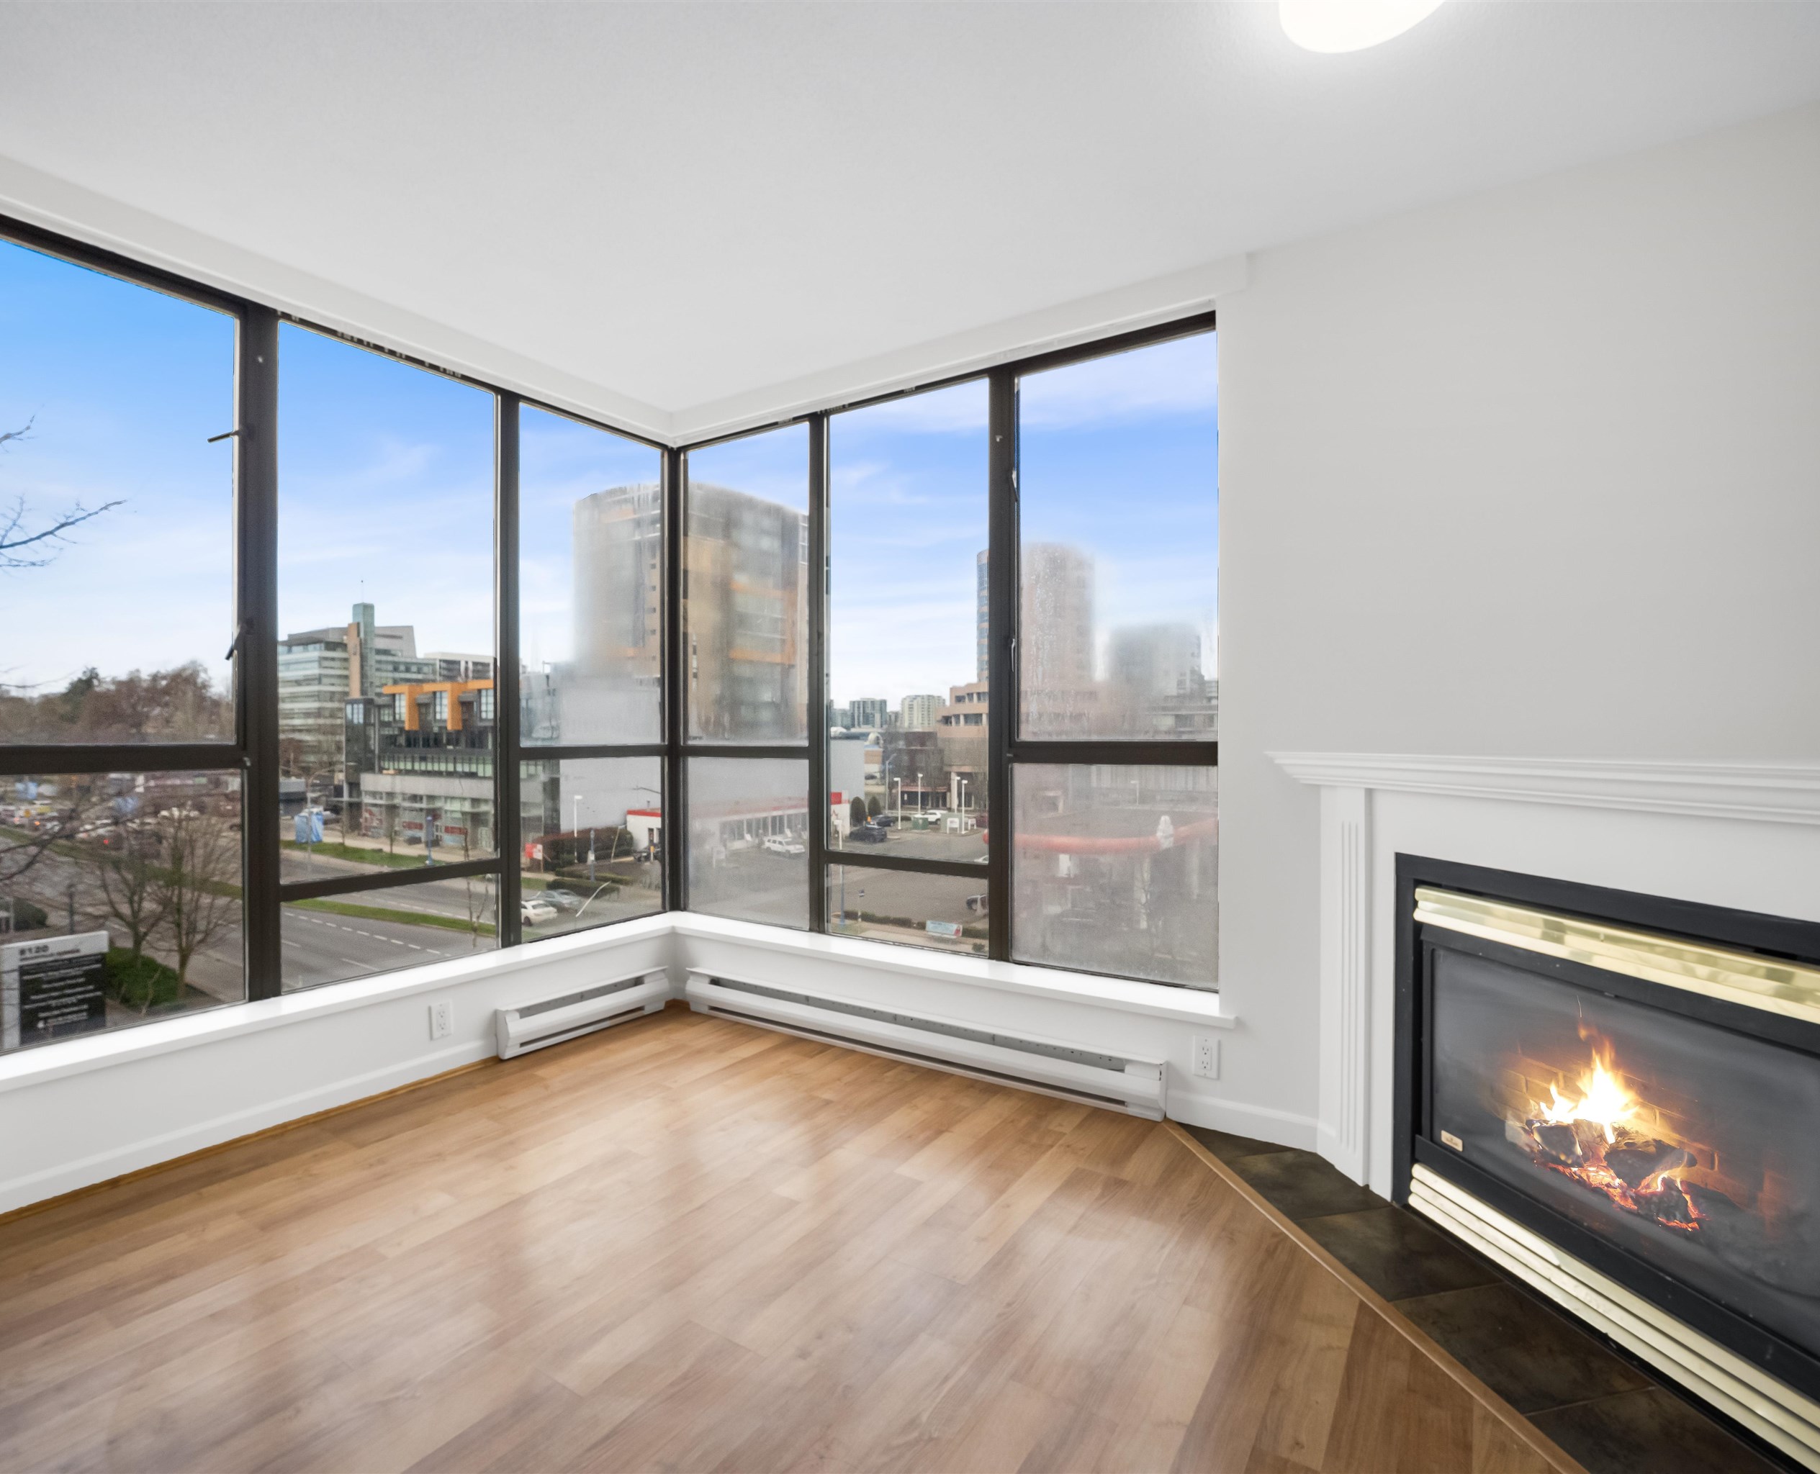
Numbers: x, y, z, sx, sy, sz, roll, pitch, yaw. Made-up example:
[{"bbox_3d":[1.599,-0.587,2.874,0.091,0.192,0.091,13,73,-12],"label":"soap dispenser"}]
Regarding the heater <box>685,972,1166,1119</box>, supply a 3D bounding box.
[{"bbox_3d":[-0.084,1.007,2.719,1.840,0.156,0.068,0,0,30],"label":"heater"}]

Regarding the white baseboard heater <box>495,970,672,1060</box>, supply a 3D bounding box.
[{"bbox_3d":[-1.177,1.010,2.951,0.068,0.156,0.650,0,0,39],"label":"white baseboard heater"}]

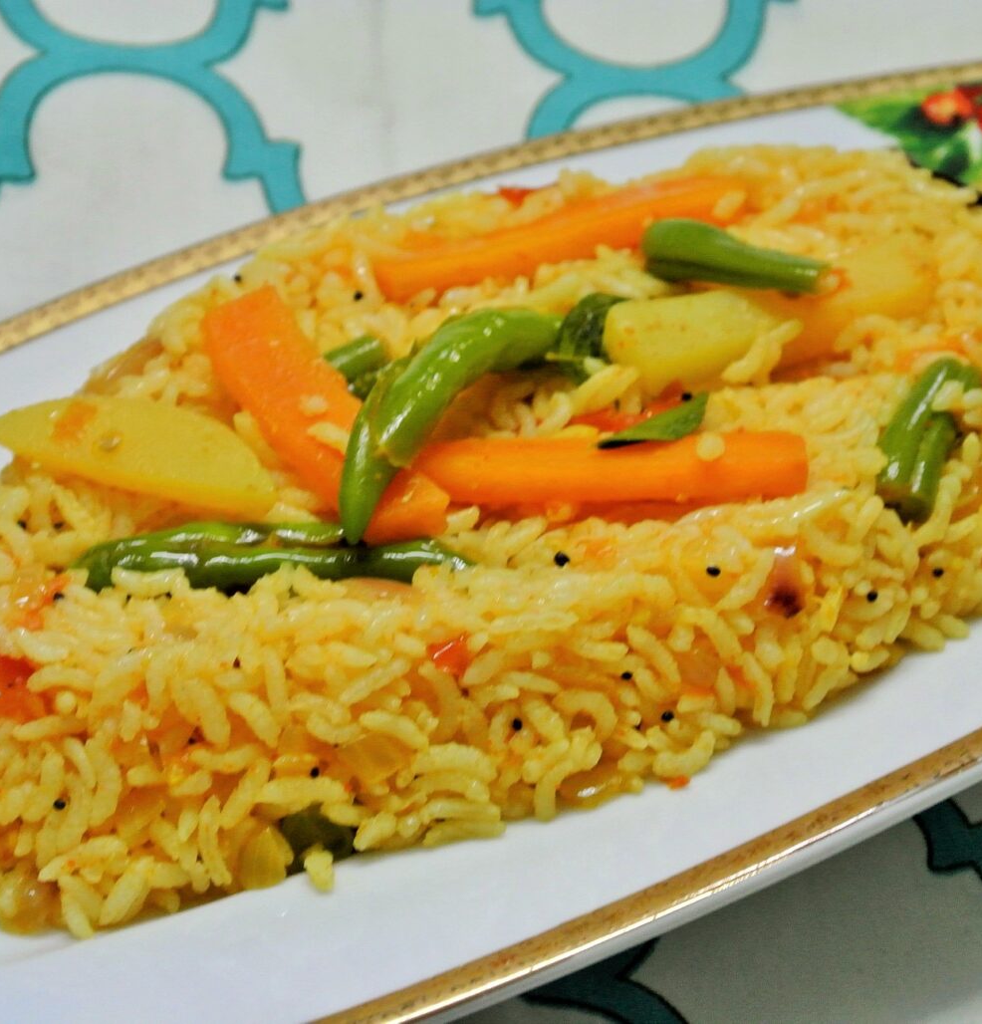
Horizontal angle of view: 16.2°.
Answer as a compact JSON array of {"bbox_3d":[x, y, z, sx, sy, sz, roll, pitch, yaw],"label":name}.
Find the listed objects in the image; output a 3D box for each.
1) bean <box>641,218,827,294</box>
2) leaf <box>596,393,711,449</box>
[{"bbox_3d":[0.041,-0.043,0.585,0.031,0.009,0.009,9,41,11],"label":"bean"},{"bbox_3d":[0.026,-0.015,0.553,0.021,0.005,0.008,-19,44,-21],"label":"leaf"}]

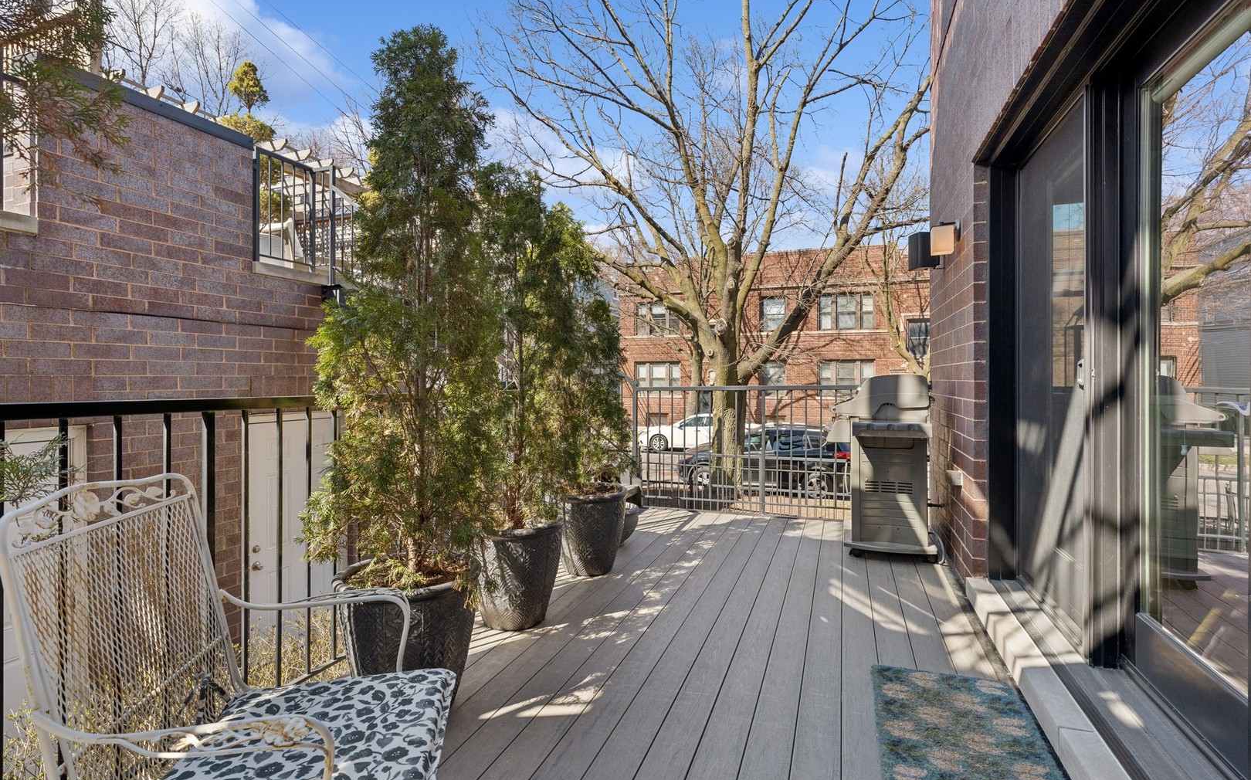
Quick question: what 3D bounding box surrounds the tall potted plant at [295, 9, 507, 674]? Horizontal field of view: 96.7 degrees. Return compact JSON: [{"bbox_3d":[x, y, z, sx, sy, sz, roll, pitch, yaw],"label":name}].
[{"bbox_3d":[-0.785,-0.075,1.960,0.660,2.420,0.680,0,0,21],"label":"tall potted plant"}]

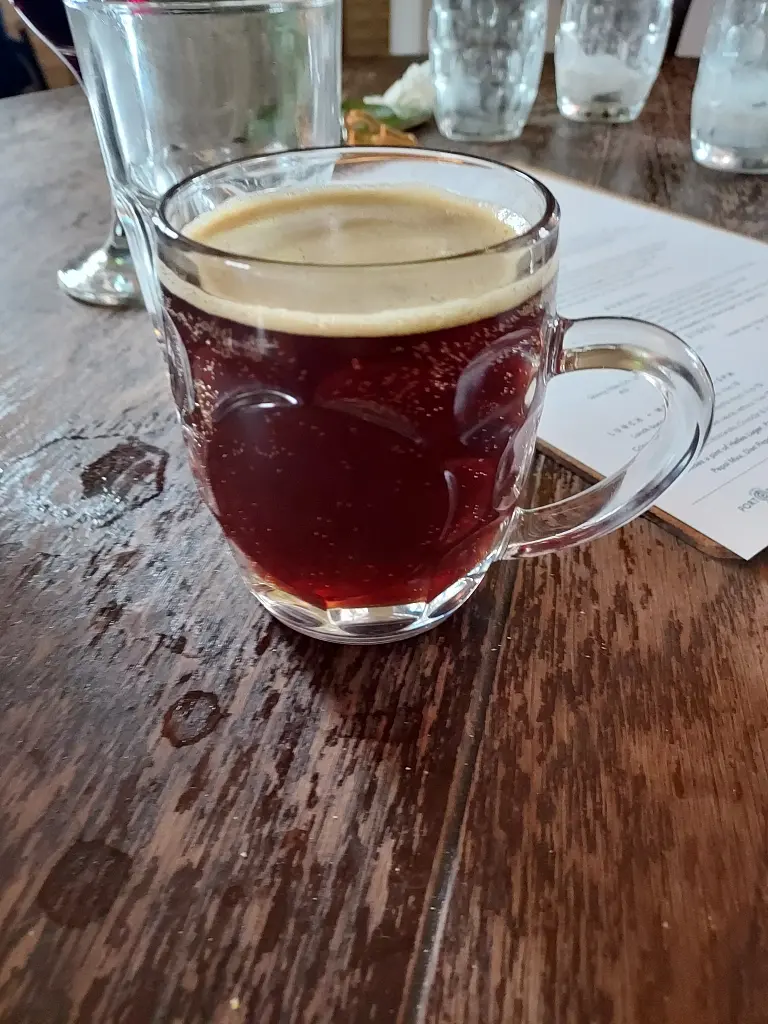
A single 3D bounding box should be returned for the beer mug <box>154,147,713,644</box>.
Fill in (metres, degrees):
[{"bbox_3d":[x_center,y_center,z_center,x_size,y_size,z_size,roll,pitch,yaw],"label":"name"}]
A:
[{"bbox_3d":[0.012,-0.026,0.201,0.142,0.117,0.103,13,41,15],"label":"beer mug"}]

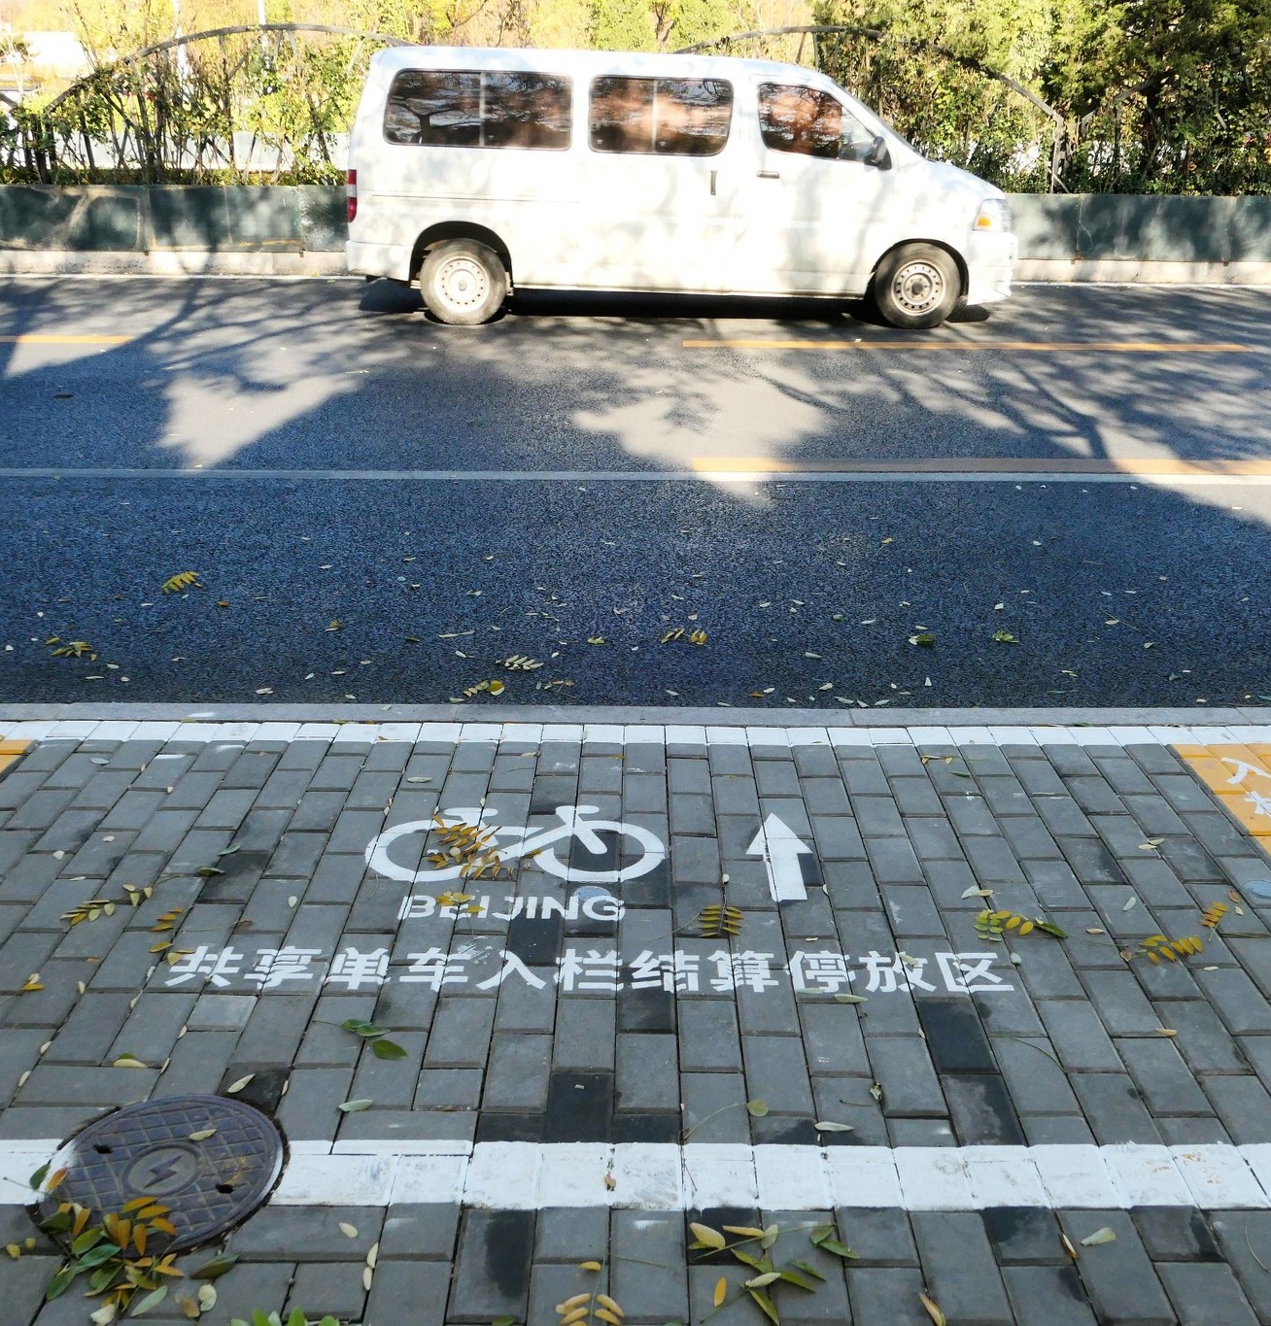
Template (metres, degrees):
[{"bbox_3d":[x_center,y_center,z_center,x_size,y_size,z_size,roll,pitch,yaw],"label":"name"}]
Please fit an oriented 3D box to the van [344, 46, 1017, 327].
[{"bbox_3d":[0.372,-3.812,10.625,5.200,1.950,1.820,0,22,-1],"label":"van"}]

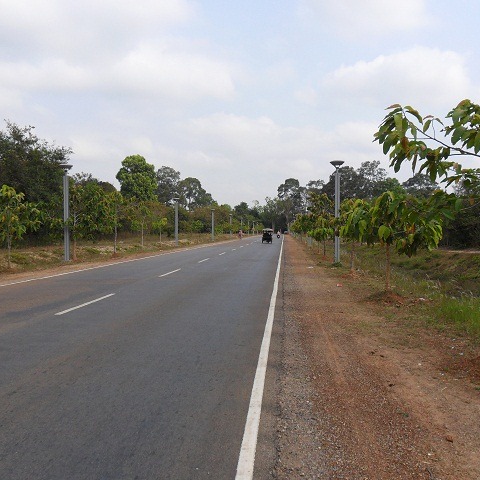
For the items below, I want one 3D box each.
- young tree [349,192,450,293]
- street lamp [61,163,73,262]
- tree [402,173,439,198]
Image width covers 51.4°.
[{"bbox_3d":[4.389,0.034,13.400,2.300,2.698,2.200,0,1,0],"label":"young tree"},{"bbox_3d":[-9.234,-1.449,26.600,0.690,5.222,0.690,0,1,0],"label":"street lamp"},{"bbox_3d":[35.435,-6.621,98.000,7.200,13.064,7.200,0,1,0],"label":"tree"}]

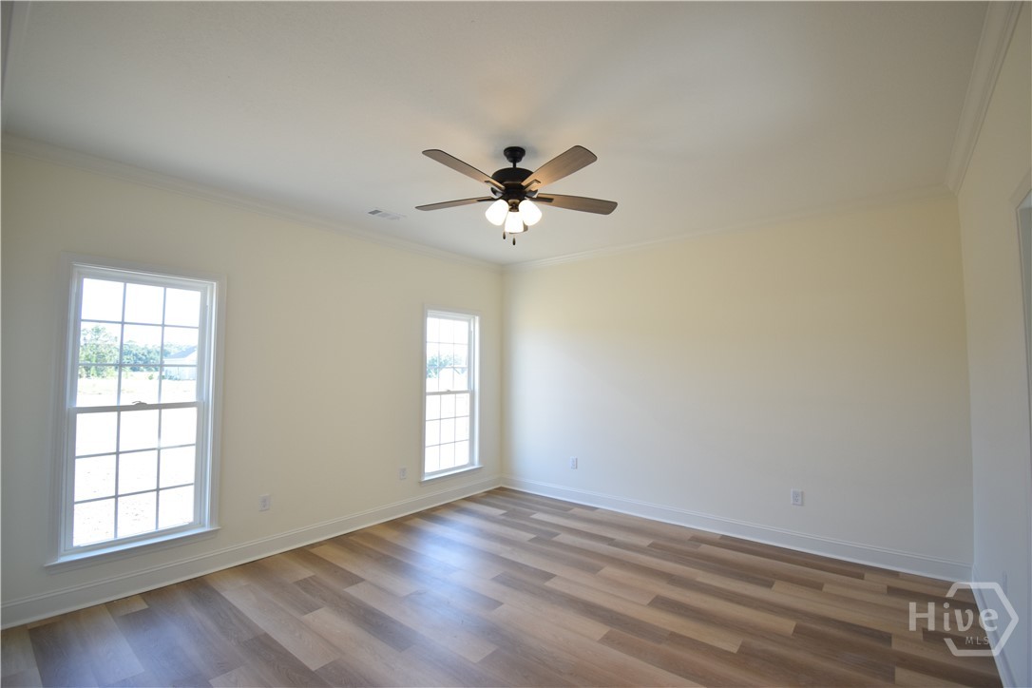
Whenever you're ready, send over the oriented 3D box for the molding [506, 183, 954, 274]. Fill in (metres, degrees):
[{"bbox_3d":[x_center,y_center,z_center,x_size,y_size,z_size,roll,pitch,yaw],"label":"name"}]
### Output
[{"bbox_3d":[1.449,-1.008,4.213,4.086,0.095,0.075,-2,-4,36],"label":"molding"}]

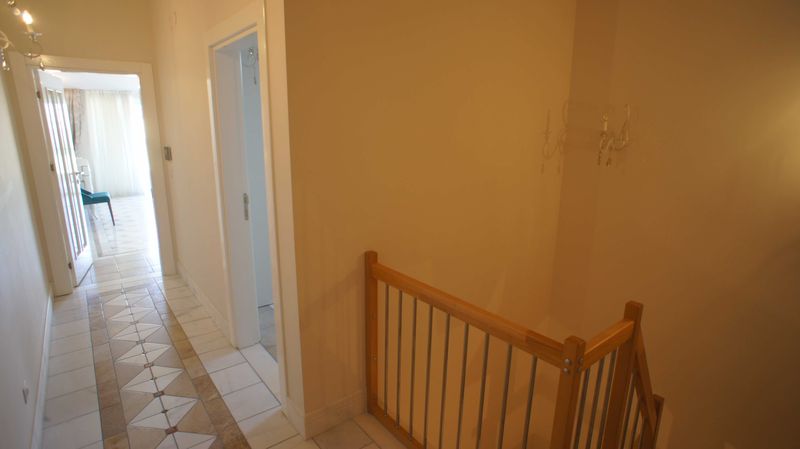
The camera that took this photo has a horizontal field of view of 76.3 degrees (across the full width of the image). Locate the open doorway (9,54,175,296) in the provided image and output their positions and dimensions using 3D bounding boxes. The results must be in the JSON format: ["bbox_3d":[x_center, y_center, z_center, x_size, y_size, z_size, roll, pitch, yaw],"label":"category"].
[{"bbox_3d":[-2.771,-0.465,4.755,1.040,2.100,0.170,-9,16,-32],"label":"open doorway"}]

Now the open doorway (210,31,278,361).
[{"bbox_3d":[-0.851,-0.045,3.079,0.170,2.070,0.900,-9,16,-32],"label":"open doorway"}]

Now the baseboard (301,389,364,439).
[{"bbox_3d":[-0.337,1.022,2.761,0.410,0.155,0.020,-9,16,-32],"label":"baseboard"}]

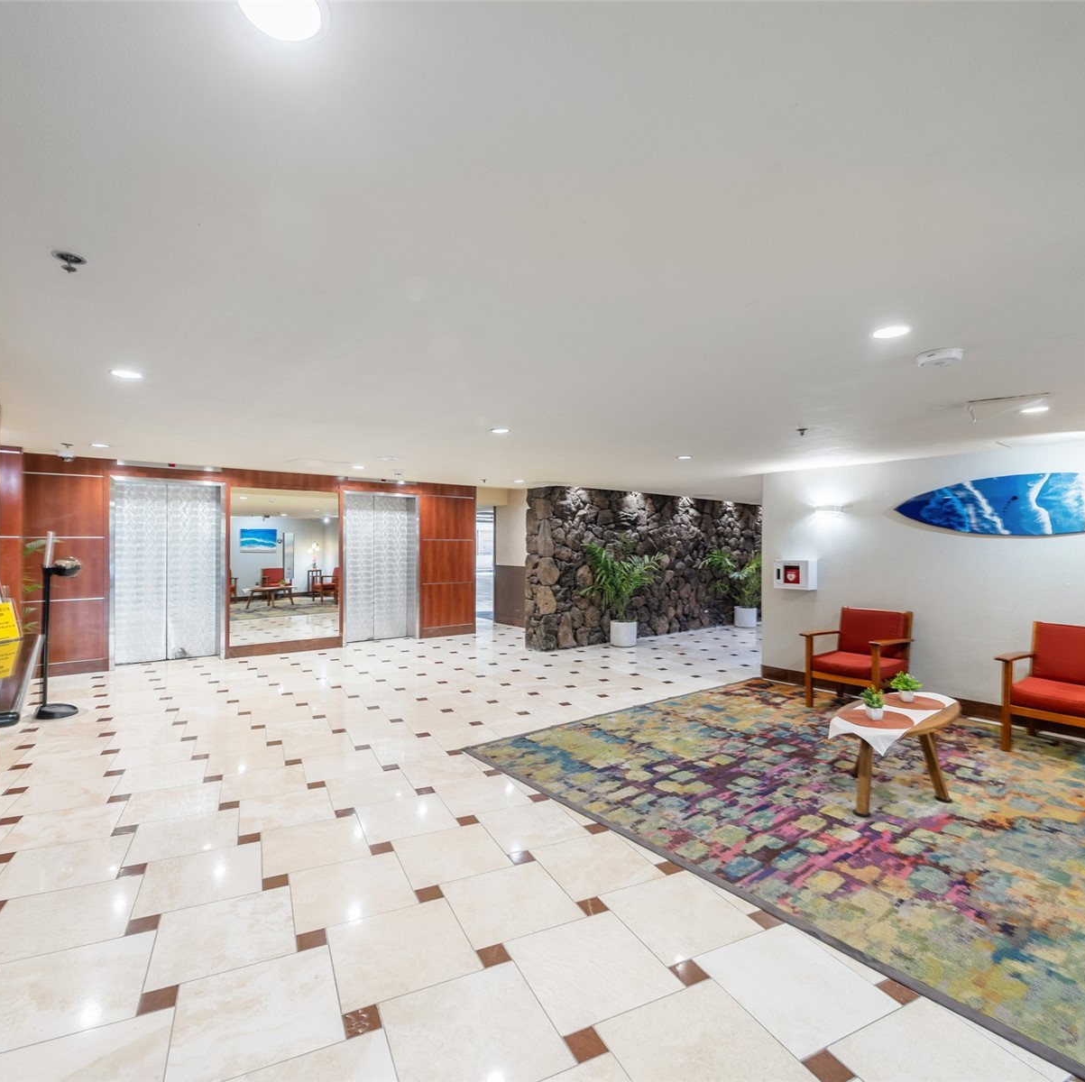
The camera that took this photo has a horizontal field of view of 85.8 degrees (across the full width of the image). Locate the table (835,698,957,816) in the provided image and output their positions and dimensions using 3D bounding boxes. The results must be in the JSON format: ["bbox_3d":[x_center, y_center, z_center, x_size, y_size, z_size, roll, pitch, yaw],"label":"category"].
[{"bbox_3d":[2.119,1.232,3.463,1.200,0.470,0.510,1,-1,-39],"label":"table"}]

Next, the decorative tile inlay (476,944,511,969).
[{"bbox_3d":[-0.168,1.452,2.037,0.100,0.010,0.100,0,0,-25],"label":"decorative tile inlay"}]

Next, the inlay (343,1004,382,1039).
[{"bbox_3d":[-0.546,1.463,1.771,0.100,0.010,0.100,0,0,-24],"label":"inlay"}]

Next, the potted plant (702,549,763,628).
[{"bbox_3d":[3.475,0.822,10.146,1.200,1.400,1.100,1,0,-38],"label":"potted plant"}]

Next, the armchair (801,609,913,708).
[{"bbox_3d":[2.808,1.065,5.204,0.710,0.860,0.690,1,0,-38],"label":"armchair"}]

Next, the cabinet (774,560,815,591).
[{"bbox_3d":[2.589,0.348,5.968,0.180,0.300,0.370,1,-1,-39],"label":"cabinet"}]

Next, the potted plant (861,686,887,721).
[{"bbox_3d":[1.965,0.957,3.461,0.140,0.190,0.140,1,0,-38],"label":"potted plant"}]

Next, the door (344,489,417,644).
[{"bbox_3d":[-2.446,0.422,8.720,1.080,2.130,0.120,1,-1,-39],"label":"door"}]

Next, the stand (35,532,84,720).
[{"bbox_3d":[-4.059,0.689,4.887,0.300,1.530,0.290,1,0,-38],"label":"stand"}]

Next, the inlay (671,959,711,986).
[{"bbox_3d":[0.500,1.470,1.981,0.100,0.010,0.100,0,0,-24],"label":"inlay"}]

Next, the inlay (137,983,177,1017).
[{"bbox_3d":[-1.216,1.460,1.847,0.100,0.010,0.100,0,0,-24],"label":"inlay"}]

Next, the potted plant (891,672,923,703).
[{"bbox_3d":[2.293,0.921,3.670,0.190,0.200,0.200,1,-1,-39],"label":"potted plant"}]

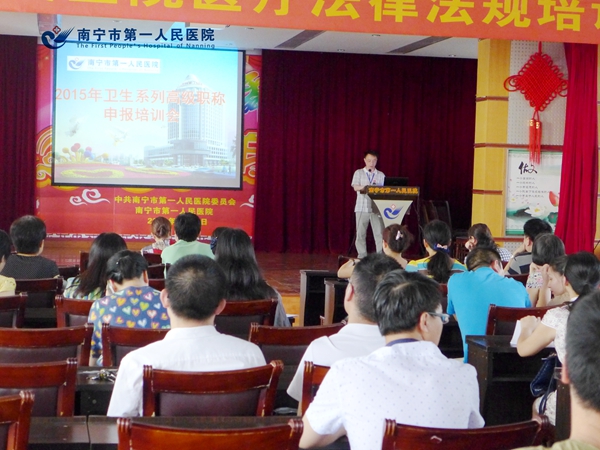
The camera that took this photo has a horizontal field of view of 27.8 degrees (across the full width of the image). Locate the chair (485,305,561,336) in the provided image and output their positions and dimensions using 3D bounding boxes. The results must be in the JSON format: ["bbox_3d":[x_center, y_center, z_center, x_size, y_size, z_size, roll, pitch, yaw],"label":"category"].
[{"bbox_3d":[1.068,0.863,6.321,0.460,0.950,0.550,1,2,-17],"label":"chair"}]

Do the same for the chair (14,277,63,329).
[{"bbox_3d":[-1.618,0.732,7.059,0.470,0.920,0.560,1,3,-10],"label":"chair"}]

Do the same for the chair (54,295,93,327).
[{"bbox_3d":[-1.032,0.812,6.185,0.460,0.950,0.550,1,2,-13],"label":"chair"}]

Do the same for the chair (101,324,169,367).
[{"bbox_3d":[-0.635,0.849,5.272,0.470,0.920,0.560,1,3,-11],"label":"chair"}]

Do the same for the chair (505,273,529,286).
[{"bbox_3d":[1.385,0.797,8.498,0.460,0.950,0.550,1,2,-15],"label":"chair"}]

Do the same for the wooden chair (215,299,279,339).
[{"bbox_3d":[-0.398,0.829,6.173,0.460,0.950,0.550,1,2,-14],"label":"wooden chair"}]

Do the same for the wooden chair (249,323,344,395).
[{"bbox_3d":[-0.064,0.858,5.437,0.470,0.920,0.560,1,3,-15],"label":"wooden chair"}]

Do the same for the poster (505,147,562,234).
[{"bbox_3d":[2.536,-0.342,12.900,0.683,0.925,0.040,1,3,-10],"label":"poster"}]

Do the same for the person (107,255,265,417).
[{"bbox_3d":[-0.400,0.732,4.200,0.530,1.280,0.800,1,2,-10],"label":"person"}]

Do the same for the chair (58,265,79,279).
[{"bbox_3d":[-1.672,0.692,7.851,0.470,0.920,0.560,1,3,-10],"label":"chair"}]

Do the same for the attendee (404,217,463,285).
[{"bbox_3d":[0.869,0.578,8.459,0.470,1.240,0.780,1,3,-10],"label":"attendee"}]

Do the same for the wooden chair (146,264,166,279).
[{"bbox_3d":[-1.132,0.692,8.175,0.470,0.920,0.560,1,3,-10],"label":"wooden chair"}]

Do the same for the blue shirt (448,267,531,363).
[{"bbox_3d":[0.994,0.543,6.400,0.480,0.620,0.380,1,2,-8],"label":"blue shirt"}]

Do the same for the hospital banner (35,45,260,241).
[{"bbox_3d":[-2.380,-1.284,19.000,3.440,3.000,0.060,1,2,-11],"label":"hospital banner"}]

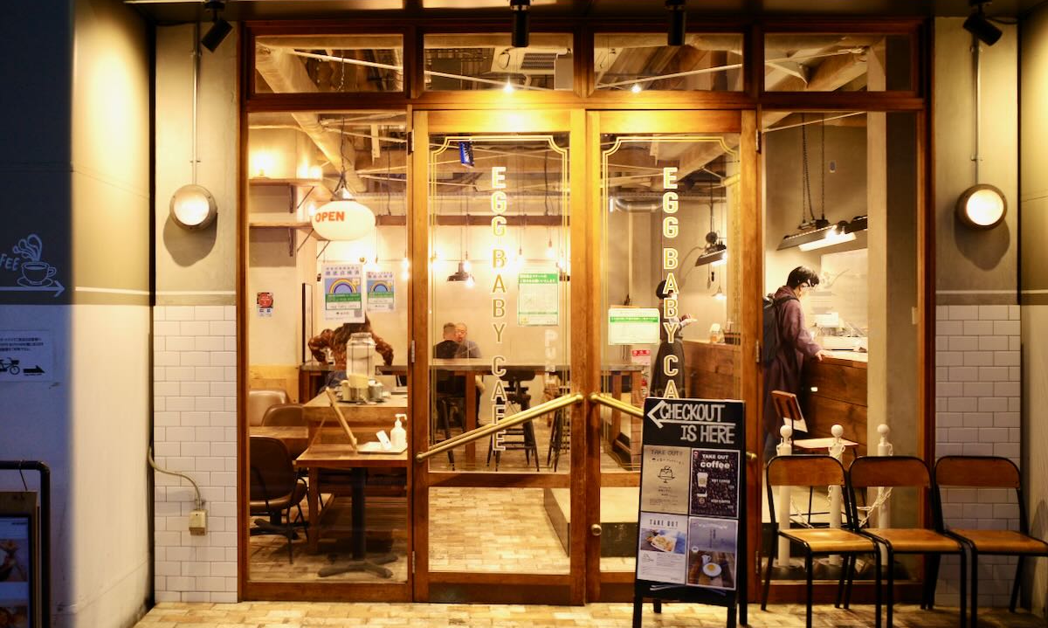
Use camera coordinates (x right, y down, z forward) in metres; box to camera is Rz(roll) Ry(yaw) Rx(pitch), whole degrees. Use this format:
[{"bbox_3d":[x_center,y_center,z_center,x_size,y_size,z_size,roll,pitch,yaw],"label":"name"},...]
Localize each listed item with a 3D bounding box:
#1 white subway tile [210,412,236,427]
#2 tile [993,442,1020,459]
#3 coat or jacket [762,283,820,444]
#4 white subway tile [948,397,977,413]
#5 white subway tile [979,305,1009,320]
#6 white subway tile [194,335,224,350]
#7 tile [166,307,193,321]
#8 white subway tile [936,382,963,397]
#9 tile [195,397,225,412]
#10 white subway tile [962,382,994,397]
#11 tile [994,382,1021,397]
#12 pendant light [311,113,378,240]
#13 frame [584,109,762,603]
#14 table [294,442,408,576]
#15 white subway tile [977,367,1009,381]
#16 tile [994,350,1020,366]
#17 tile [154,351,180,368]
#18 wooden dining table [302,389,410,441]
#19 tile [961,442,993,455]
[{"bbox_3d":[-1.546,0.539,4.199,0.138,0.077,0.009,0,1,1],"label":"white subway tile"},{"bbox_3d":[2.469,0.695,4.172,0.137,0.076,0.010,0,0,1],"label":"tile"},{"bbox_3d":[2.169,0.413,6.650,0.500,1.270,0.500,0,0,-3],"label":"coat or jacket"},{"bbox_3d":[2.243,0.462,4.173,0.150,0.074,0.010,0,0,1],"label":"white subway tile"},{"bbox_3d":[2.394,-0.007,4.160,0.150,0.075,0.010,0,0,1],"label":"white subway tile"},{"bbox_3d":[-1.629,0.152,4.229,0.149,0.075,0.010,0,0,1],"label":"white subway tile"},{"bbox_3d":[-1.781,-0.004,4.226,0.150,0.075,0.010,0,1,1],"label":"tile"},{"bbox_3d":[2.177,0.383,4.174,0.134,0.076,0.010,0,0,1],"label":"white subway tile"},{"bbox_3d":[-1.617,0.461,4.199,0.148,0.075,0.009,0,1,1],"label":"tile"},{"bbox_3d":[2.306,0.381,4.142,0.149,0.076,0.009,0,1,1],"label":"white subway tile"},{"bbox_3d":[2.450,0.381,4.140,0.135,0.076,0.009,0,1,1],"label":"tile"},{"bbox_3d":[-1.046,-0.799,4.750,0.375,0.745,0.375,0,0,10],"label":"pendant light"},{"bbox_3d":[0.764,0.217,4.185,0.900,2.530,0.080,0,0,1],"label":"frame"},{"bbox_3d":[-0.942,1.143,4.725,0.630,0.690,0.500,0,1,1],"label":"table"},{"bbox_3d":[2.382,0.303,4.140,0.148,0.074,0.009,0,1,1],"label":"white subway tile"},{"bbox_3d":[2.465,0.226,4.163,0.136,0.075,0.010,0,1,1],"label":"tile"},{"bbox_3d":[-1.845,0.231,4.224,0.131,0.075,0.010,0,0,1],"label":"tile"},{"bbox_3d":[-1.034,1.026,5.520,0.740,0.900,1.060,0,1,-4],"label":"wooden dining table"},{"bbox_3d":[2.308,0.692,4.138,0.150,0.075,0.010,0,0,1],"label":"tile"}]

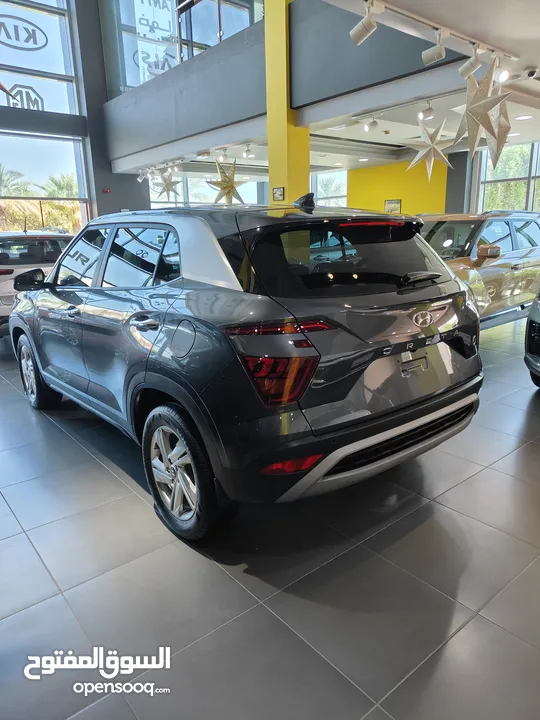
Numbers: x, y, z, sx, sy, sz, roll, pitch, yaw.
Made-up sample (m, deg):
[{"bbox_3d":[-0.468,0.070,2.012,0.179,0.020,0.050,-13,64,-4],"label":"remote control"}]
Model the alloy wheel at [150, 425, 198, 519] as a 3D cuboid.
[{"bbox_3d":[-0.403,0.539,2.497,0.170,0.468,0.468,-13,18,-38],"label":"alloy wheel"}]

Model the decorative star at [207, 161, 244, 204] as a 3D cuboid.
[{"bbox_3d":[-0.681,-2.786,8.100,0.210,0.930,0.920,12,20,42],"label":"decorative star"}]

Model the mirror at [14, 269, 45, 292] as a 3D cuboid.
[{"bbox_3d":[-1.759,-0.589,3.671,0.220,0.155,0.130,-13,18,-38],"label":"mirror"}]

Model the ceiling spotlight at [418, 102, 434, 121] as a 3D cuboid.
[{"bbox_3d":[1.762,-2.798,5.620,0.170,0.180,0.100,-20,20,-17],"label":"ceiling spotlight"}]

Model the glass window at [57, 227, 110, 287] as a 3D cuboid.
[{"bbox_3d":[-1.290,-0.693,3.426,0.050,0.410,0.790,14,1,-41],"label":"glass window"}]

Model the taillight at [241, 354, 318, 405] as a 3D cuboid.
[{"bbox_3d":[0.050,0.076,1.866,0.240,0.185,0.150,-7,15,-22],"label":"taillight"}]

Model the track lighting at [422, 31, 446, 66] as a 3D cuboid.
[{"bbox_3d":[0.962,-1.819,2.920,0.096,0.180,0.170,-11,17,-34],"label":"track lighting"}]

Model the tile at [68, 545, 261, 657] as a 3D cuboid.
[{"bbox_3d":[-0.458,0.992,2.075,0.600,0.010,0.600,-13,18,-37],"label":"tile"}]

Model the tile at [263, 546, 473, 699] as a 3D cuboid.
[{"bbox_3d":[0.390,1.002,2.007,0.604,0.010,0.604,-13,18,-38],"label":"tile"}]

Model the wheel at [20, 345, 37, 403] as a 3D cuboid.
[{"bbox_3d":[-2.074,0.098,4.440,0.160,0.465,0.465,-13,18,-38],"label":"wheel"}]

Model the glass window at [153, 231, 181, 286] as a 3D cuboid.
[{"bbox_3d":[-0.444,-0.468,2.317,0.050,0.275,0.290,12,2,-41],"label":"glass window"}]

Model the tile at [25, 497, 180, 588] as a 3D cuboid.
[{"bbox_3d":[-0.841,0.894,2.542,0.604,0.010,0.604,-13,18,-38],"label":"tile"}]

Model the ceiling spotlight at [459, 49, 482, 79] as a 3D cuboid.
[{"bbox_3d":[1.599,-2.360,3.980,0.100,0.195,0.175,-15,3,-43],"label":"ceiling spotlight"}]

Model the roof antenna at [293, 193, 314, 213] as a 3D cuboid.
[{"bbox_3d":[0.173,-0.828,2.654,0.066,0.092,0.160,-13,24,-38],"label":"roof antenna"}]

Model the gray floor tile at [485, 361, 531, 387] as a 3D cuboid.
[{"bbox_3d":[2.424,0.164,5.080,0.600,0.010,0.600,-13,18,-37],"label":"gray floor tile"}]

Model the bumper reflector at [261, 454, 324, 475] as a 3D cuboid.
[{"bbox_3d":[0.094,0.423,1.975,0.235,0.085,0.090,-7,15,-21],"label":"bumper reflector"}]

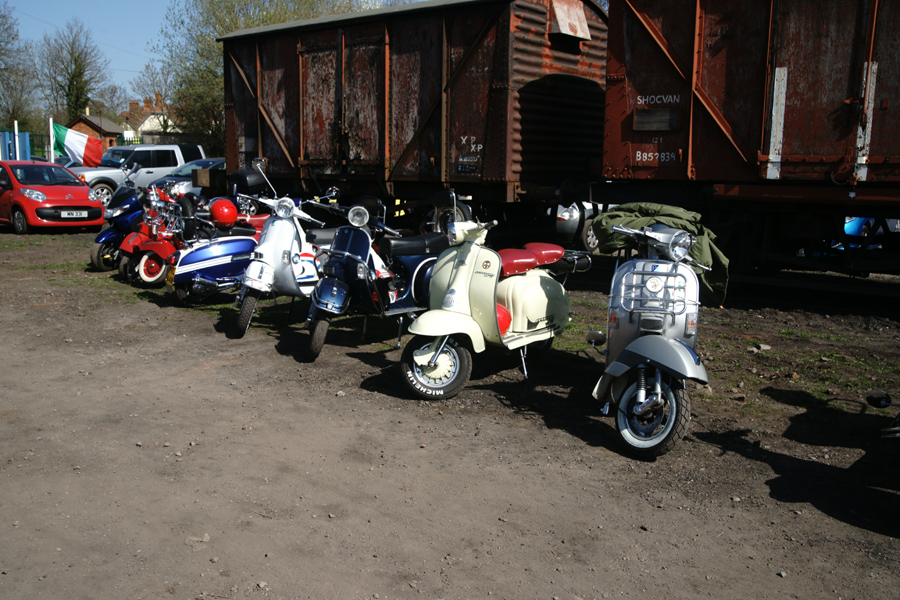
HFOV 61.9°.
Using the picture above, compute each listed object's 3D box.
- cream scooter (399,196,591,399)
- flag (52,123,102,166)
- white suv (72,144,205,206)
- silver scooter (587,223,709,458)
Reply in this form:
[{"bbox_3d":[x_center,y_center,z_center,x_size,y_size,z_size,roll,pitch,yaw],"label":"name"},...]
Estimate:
[{"bbox_3d":[0.388,-0.024,4.985,0.700,1.070,1.940,8,12,36],"label":"cream scooter"},{"bbox_3d":[-9.438,-3.902,19.000,1.250,1.040,0.250,-1,10,-14],"label":"flag"},{"bbox_3d":[-10.651,-4.184,25.000,1.950,1.880,4.820,7,11,32],"label":"white suv"},{"bbox_3d":[1.130,0.114,4.151,0.680,1.100,1.800,4,10,14],"label":"silver scooter"}]

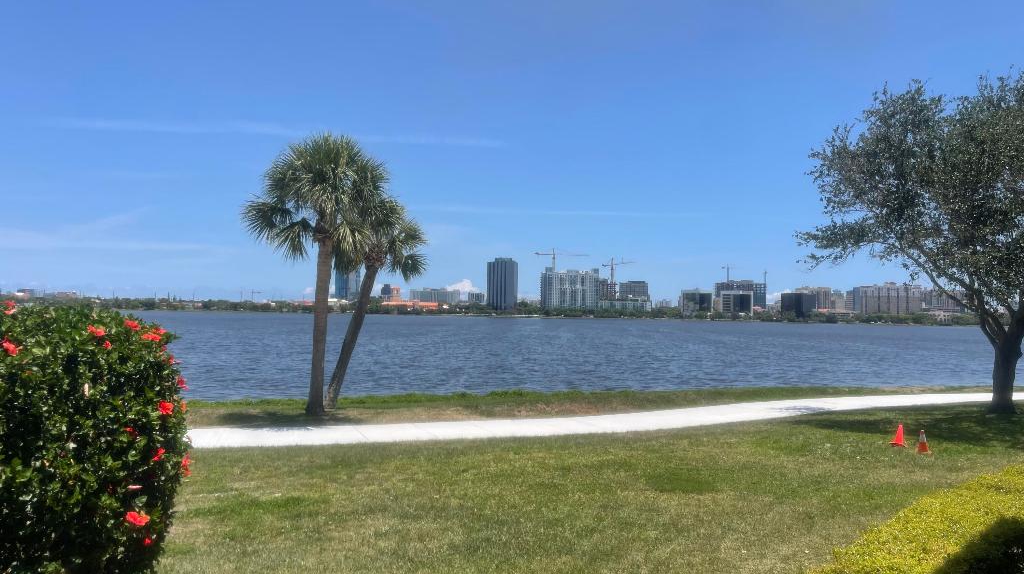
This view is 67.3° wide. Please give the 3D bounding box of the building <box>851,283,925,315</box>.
[{"bbox_3d":[615.174,26.212,1260.000,108.000,56.000,35.000,1,-2,0],"label":"building"}]

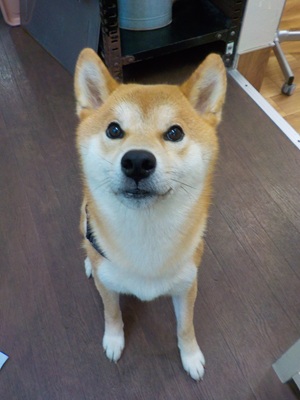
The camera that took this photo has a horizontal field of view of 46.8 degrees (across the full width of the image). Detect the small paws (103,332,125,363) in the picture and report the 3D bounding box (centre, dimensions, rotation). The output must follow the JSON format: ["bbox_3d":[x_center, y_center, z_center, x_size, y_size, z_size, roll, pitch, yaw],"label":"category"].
[{"bbox_3d":[-0.072,0.291,0.691,0.042,0.037,0.057,-5,53,-4],"label":"small paws"}]

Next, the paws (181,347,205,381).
[{"bbox_3d":[0.083,0.314,0.673,0.043,0.037,0.058,-16,55,-12],"label":"paws"}]

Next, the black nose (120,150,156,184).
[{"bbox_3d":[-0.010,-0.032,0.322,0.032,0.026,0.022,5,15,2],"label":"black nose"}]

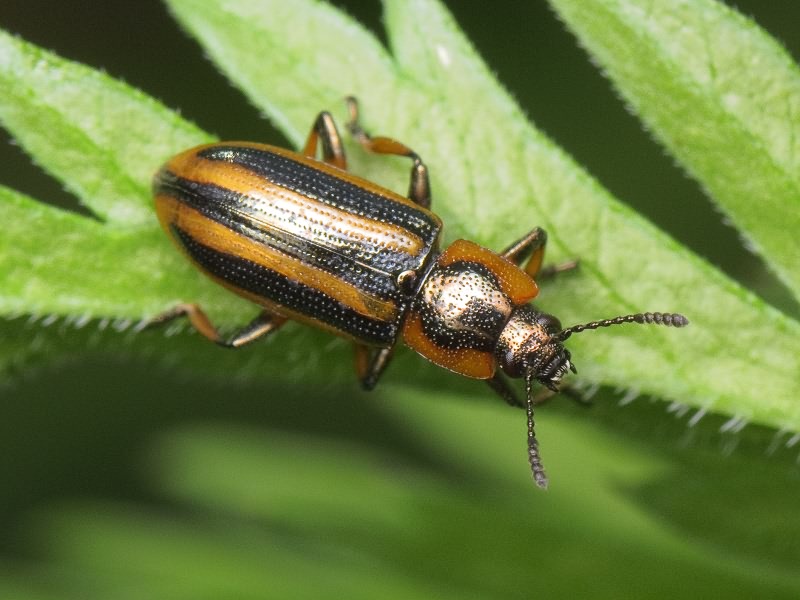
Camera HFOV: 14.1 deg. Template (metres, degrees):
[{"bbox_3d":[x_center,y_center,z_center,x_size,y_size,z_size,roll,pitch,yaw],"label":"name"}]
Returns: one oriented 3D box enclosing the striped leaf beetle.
[{"bbox_3d":[0.000,0.000,0.038,0.006,0.002,0.003,25,92,9],"label":"striped leaf beetle"}]

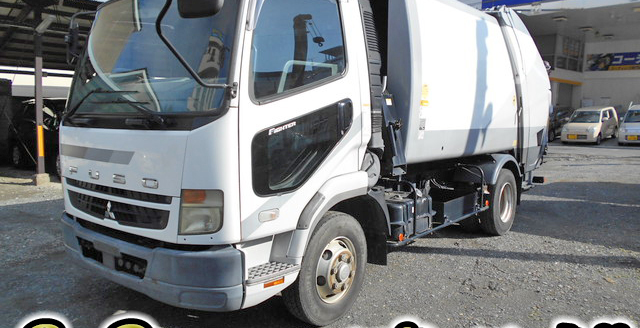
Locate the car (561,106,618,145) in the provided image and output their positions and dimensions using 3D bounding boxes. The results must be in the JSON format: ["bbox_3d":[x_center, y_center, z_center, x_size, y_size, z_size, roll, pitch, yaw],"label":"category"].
[{"bbox_3d":[12.100,-1.730,21.500,3.395,1.500,1.475,-6,8,-45],"label":"car"}]

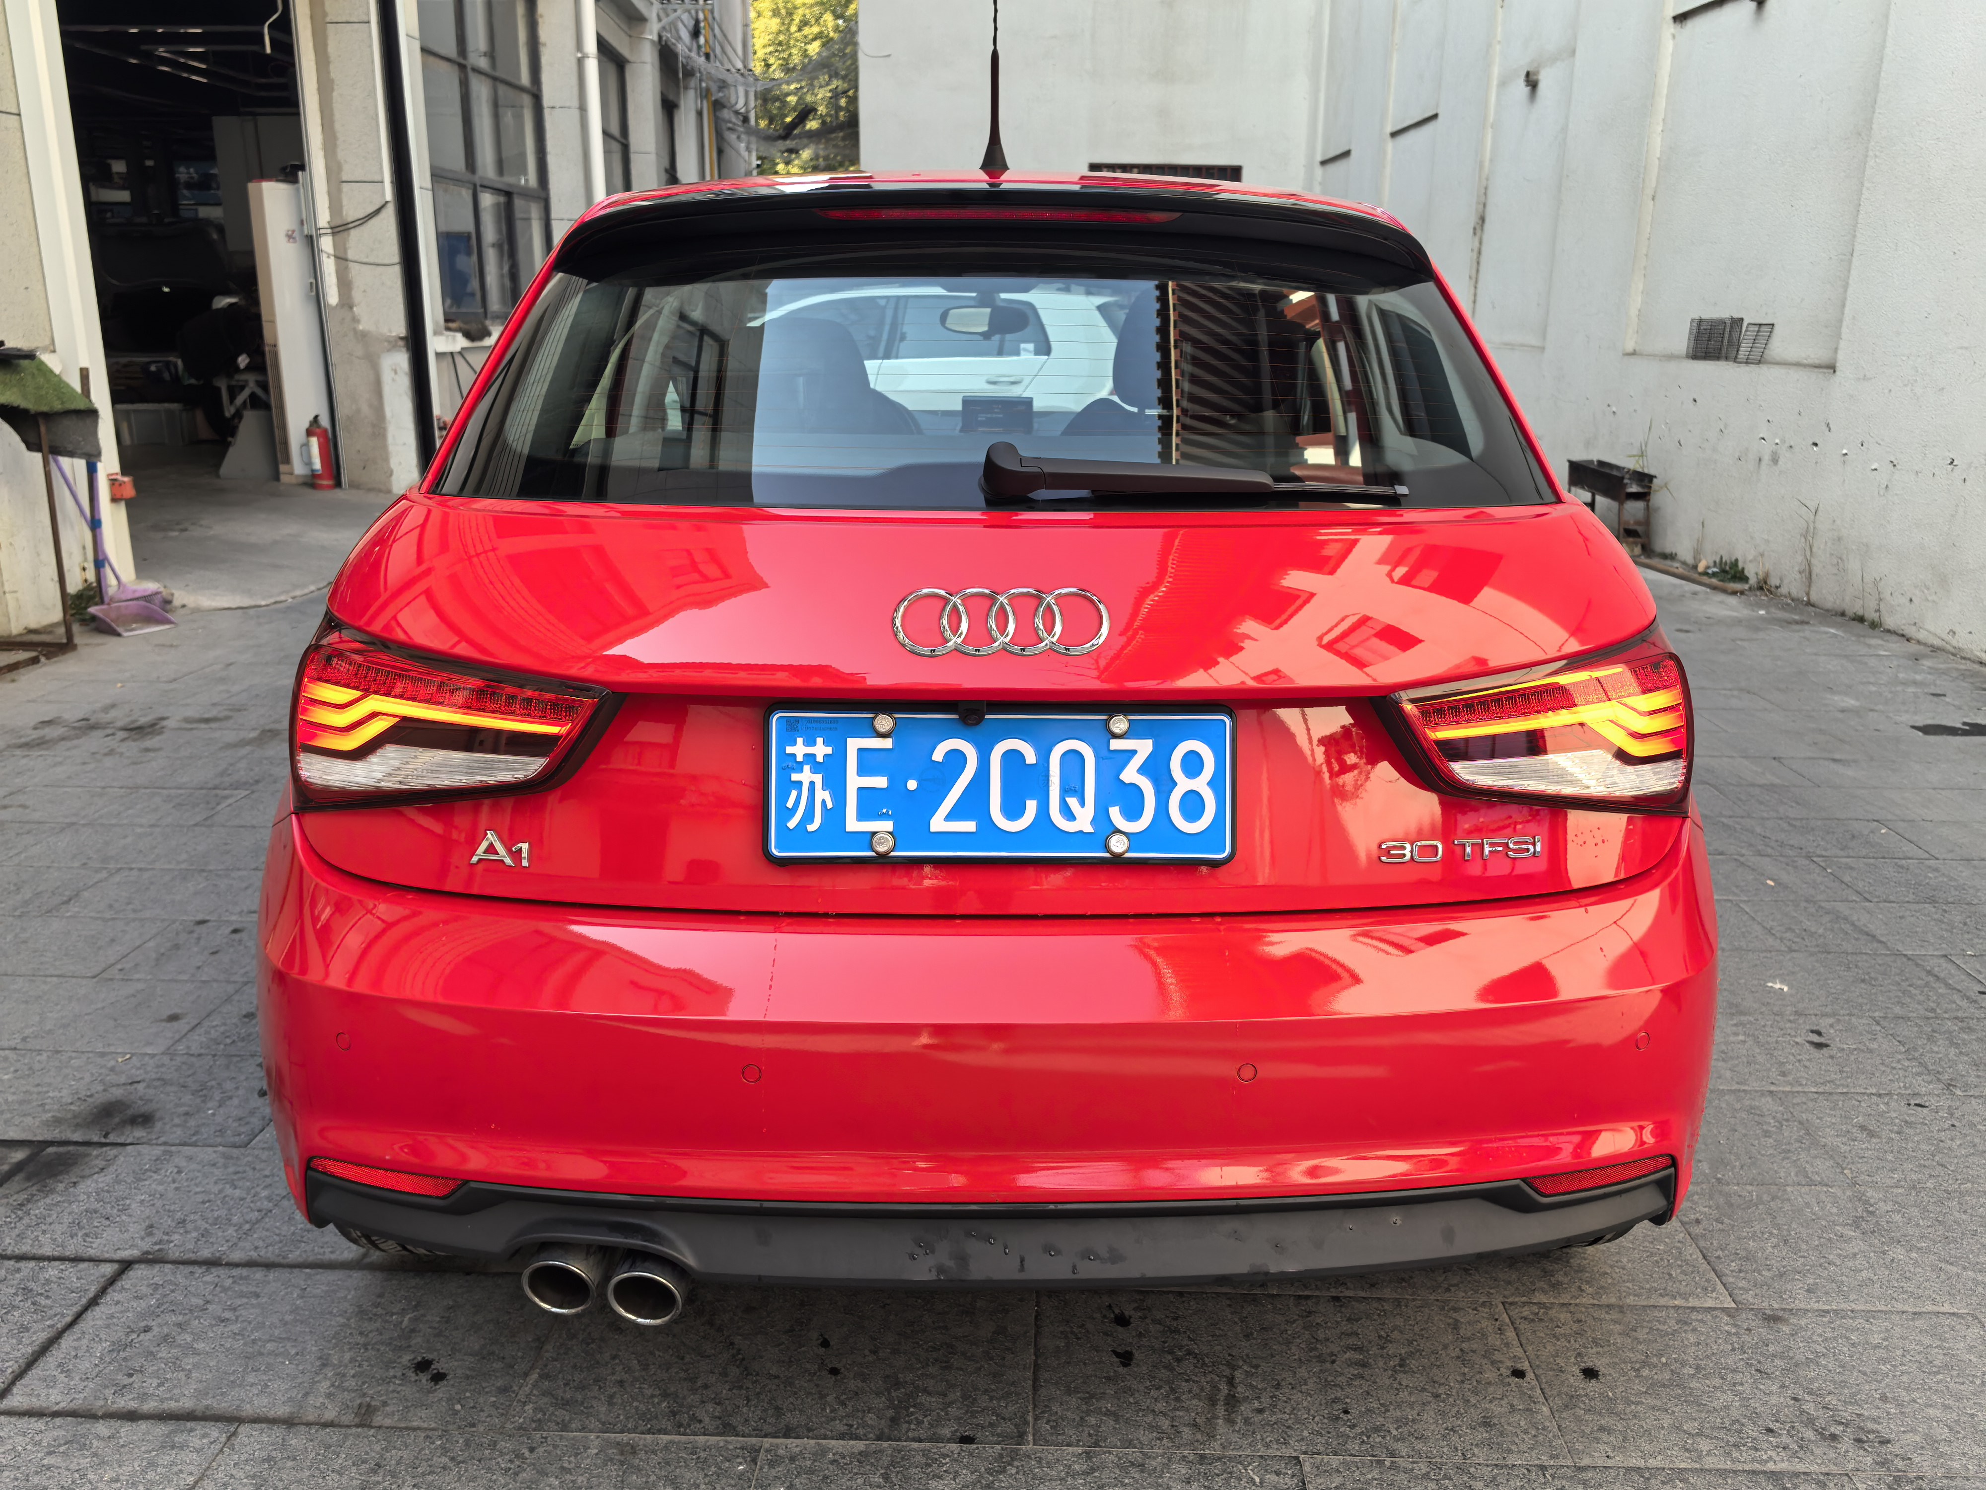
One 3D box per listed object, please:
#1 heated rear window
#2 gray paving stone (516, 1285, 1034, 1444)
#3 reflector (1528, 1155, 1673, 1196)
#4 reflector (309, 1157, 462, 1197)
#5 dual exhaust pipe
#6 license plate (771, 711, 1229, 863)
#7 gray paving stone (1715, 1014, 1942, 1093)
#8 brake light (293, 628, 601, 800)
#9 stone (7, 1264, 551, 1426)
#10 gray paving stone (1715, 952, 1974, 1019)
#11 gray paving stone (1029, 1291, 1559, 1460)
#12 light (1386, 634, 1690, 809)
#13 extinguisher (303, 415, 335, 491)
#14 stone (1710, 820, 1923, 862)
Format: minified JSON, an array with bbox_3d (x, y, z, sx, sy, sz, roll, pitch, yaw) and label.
[{"bbox_3d":[0.002,-0.385,1.632,1.140,0.090,0.400,0,60,0],"label":"heated rear window"},{"bbox_3d":[-0.254,0.768,1.910,0.603,0.040,0.294,1,15,2],"label":"gray paving stone"},{"bbox_3d":[0.642,0.455,1.637,0.200,0.040,0.036,-4,16,-17],"label":"reflector"},{"bbox_3d":[-0.642,0.456,1.637,0.200,0.040,0.036,5,16,17],"label":"reflector"},{"bbox_3d":[-0.394,0.528,1.620,0.160,0.085,0.140,0,15,0],"label":"dual exhaust pipe"},{"bbox_3d":[0.007,0.038,1.477,0.450,0.150,0.015,0,1,0],"label":"license plate"},{"bbox_3d":[1.309,0.556,2.725,0.600,0.040,0.300,1,15,2],"label":"gray paving stone"},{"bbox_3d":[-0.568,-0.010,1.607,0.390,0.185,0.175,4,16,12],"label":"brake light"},{"bbox_3d":[-0.856,0.758,1.928,0.603,0.040,0.294,1,15,2],"label":"stone"},{"bbox_3d":[1.624,0.481,3.004,0.600,0.040,0.300,1,15,2],"label":"gray paving stone"},{"bbox_3d":[0.354,0.778,1.888,0.600,0.040,0.300,1,15,2],"label":"gray paving stone"},{"bbox_3d":[0.585,0.001,1.637,0.400,0.175,0.170,-5,16,-20],"label":"light"},{"bbox_3d":[-4.592,-2.001,10.524,0.155,0.510,0.165,6,16,19],"label":"extinguisher"},{"bbox_3d":[1.966,0.249,3.861,0.600,0.040,0.300,1,15,2],"label":"stone"}]

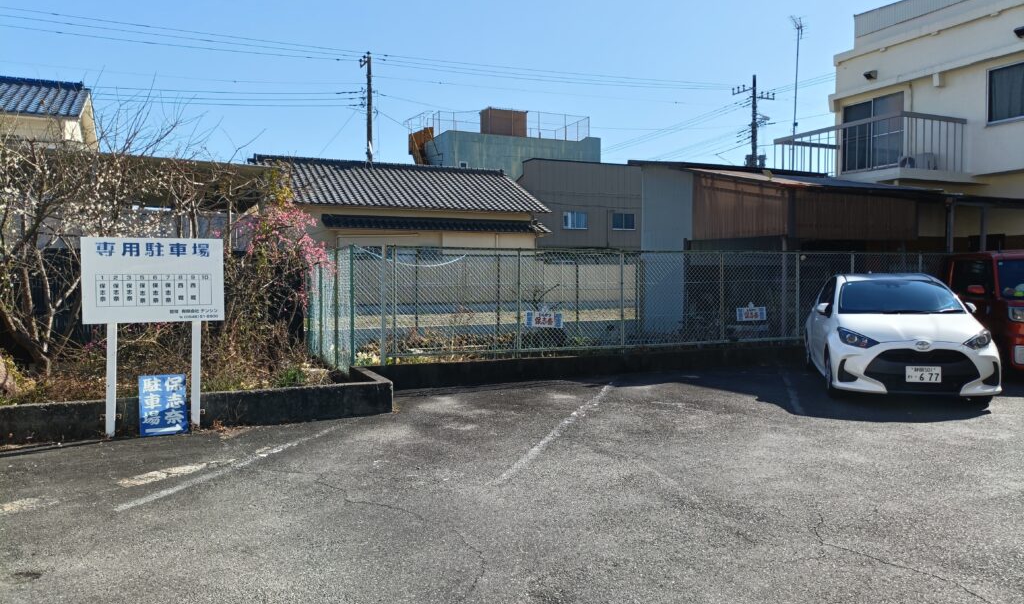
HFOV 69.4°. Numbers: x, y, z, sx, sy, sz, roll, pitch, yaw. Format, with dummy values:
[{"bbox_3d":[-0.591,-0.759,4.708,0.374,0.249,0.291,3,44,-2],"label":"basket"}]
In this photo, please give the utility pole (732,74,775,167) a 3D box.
[{"bbox_3d":[15.014,-6.996,45.848,2.100,13.970,1.800,-1,2,-23],"label":"utility pole"}]

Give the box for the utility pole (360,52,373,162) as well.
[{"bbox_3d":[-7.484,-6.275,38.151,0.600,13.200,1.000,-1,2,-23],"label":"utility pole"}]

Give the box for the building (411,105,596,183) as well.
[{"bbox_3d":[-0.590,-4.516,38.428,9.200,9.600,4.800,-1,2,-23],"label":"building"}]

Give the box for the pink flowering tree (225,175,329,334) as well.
[{"bbox_3d":[-3.056,-0.408,9.592,1.300,2.250,1.250,-1,2,-23],"label":"pink flowering tree"}]

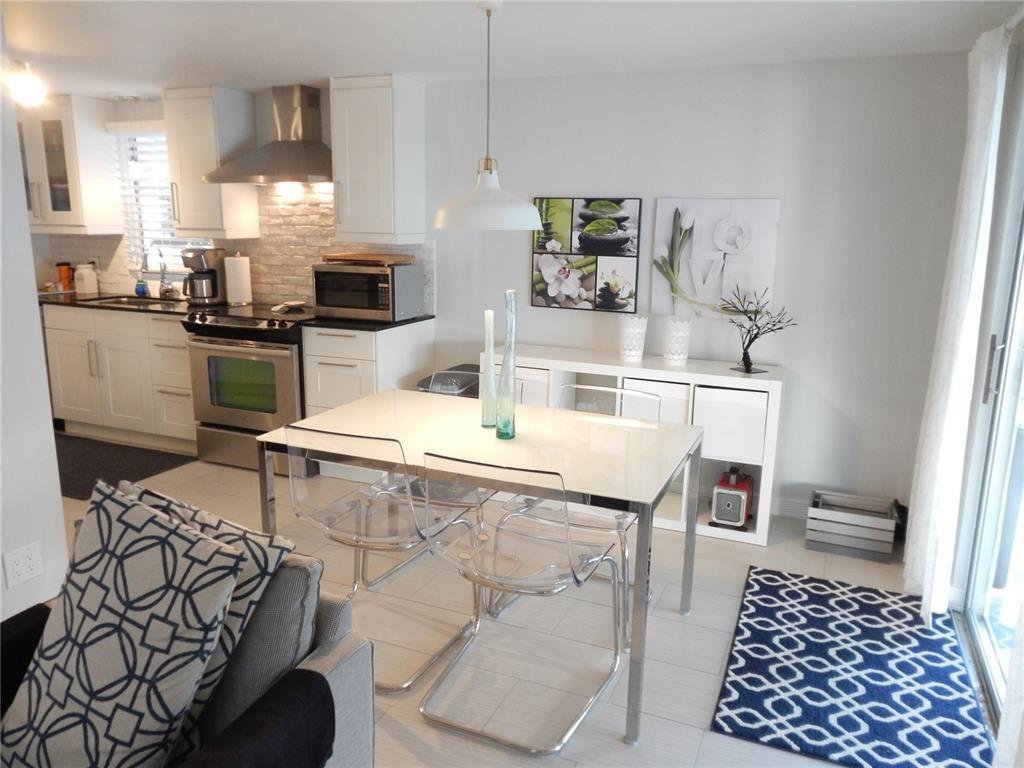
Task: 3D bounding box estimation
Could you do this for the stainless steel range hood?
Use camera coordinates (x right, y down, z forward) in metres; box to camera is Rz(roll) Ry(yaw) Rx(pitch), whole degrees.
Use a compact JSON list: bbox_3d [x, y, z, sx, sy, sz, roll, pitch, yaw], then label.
[{"bbox_3d":[-1.321,-1.426,4.257,0.760,0.540,0.485,6,14,22],"label":"stainless steel range hood"}]

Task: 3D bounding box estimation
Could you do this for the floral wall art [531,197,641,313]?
[{"bbox_3d":[0.380,-0.687,3.932,0.586,0.580,0.028,6,14,22],"label":"floral wall art"}]

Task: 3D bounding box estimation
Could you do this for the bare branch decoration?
[{"bbox_3d":[1.151,-0.255,3.491,0.355,0.391,0.280,6,13,22],"label":"bare branch decoration"}]

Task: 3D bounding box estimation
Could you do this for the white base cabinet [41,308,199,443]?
[{"bbox_3d":[-2.320,-0.085,4.869,1.256,0.854,0.629,6,13,22],"label":"white base cabinet"}]

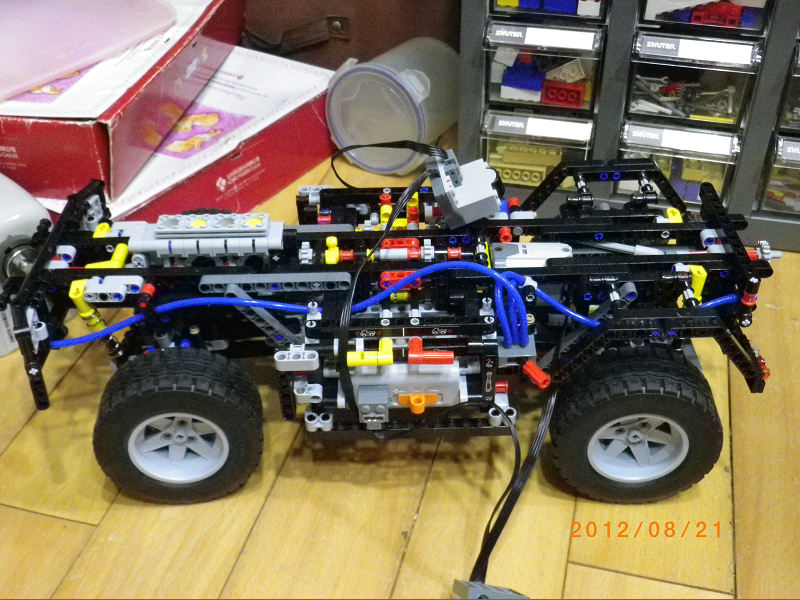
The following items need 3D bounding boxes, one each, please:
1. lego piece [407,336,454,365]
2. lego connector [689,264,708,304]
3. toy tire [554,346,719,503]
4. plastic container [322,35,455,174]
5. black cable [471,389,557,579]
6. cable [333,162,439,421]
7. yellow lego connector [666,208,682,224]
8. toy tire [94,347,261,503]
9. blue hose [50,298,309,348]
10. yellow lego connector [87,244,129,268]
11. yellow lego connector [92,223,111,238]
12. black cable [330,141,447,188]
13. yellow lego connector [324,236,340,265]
[{"bbox_3d":[0.017,0.027,0.506,0.024,0.008,0.015,0,38,1],"label":"lego piece"},{"bbox_3d":[0.171,-0.009,0.544,0.010,0.018,0.013,0,38,1],"label":"lego connector"},{"bbox_3d":[0.136,0.074,0.549,0.094,0.094,0.042,2,36,2],"label":"toy tire"},{"bbox_3d":[0.005,-0.190,0.901,0.107,0.107,0.118,17,37,22],"label":"plastic container"},{"bbox_3d":[0.061,0.100,0.522,0.052,0.060,0.084,0,38,1],"label":"black cable"},{"bbox_3d":[-0.006,-0.011,0.544,0.060,0.086,0.137,0,36,0],"label":"cable"},{"bbox_3d":[0.172,-0.051,0.590,0.009,0.014,0.009,0,36,0],"label":"yellow lego connector"},{"bbox_3d":[-0.127,0.074,0.548,0.094,0.094,0.042,-4,36,-5],"label":"toy tire"},{"bbox_3d":[-0.123,0.012,0.538,0.146,0.029,0.018,0,38,1],"label":"blue hose"},{"bbox_3d":[-0.177,-0.025,0.572,0.022,0.008,0.022,0,38,1],"label":"yellow lego connector"},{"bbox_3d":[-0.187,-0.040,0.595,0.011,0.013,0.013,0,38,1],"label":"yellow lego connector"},{"bbox_3d":[-0.007,-0.085,0.598,0.075,0.047,0.045,0,36,0],"label":"black cable"},{"bbox_3d":[-0.041,-0.030,0.570,0.008,0.015,0.009,0,38,1],"label":"yellow lego connector"}]

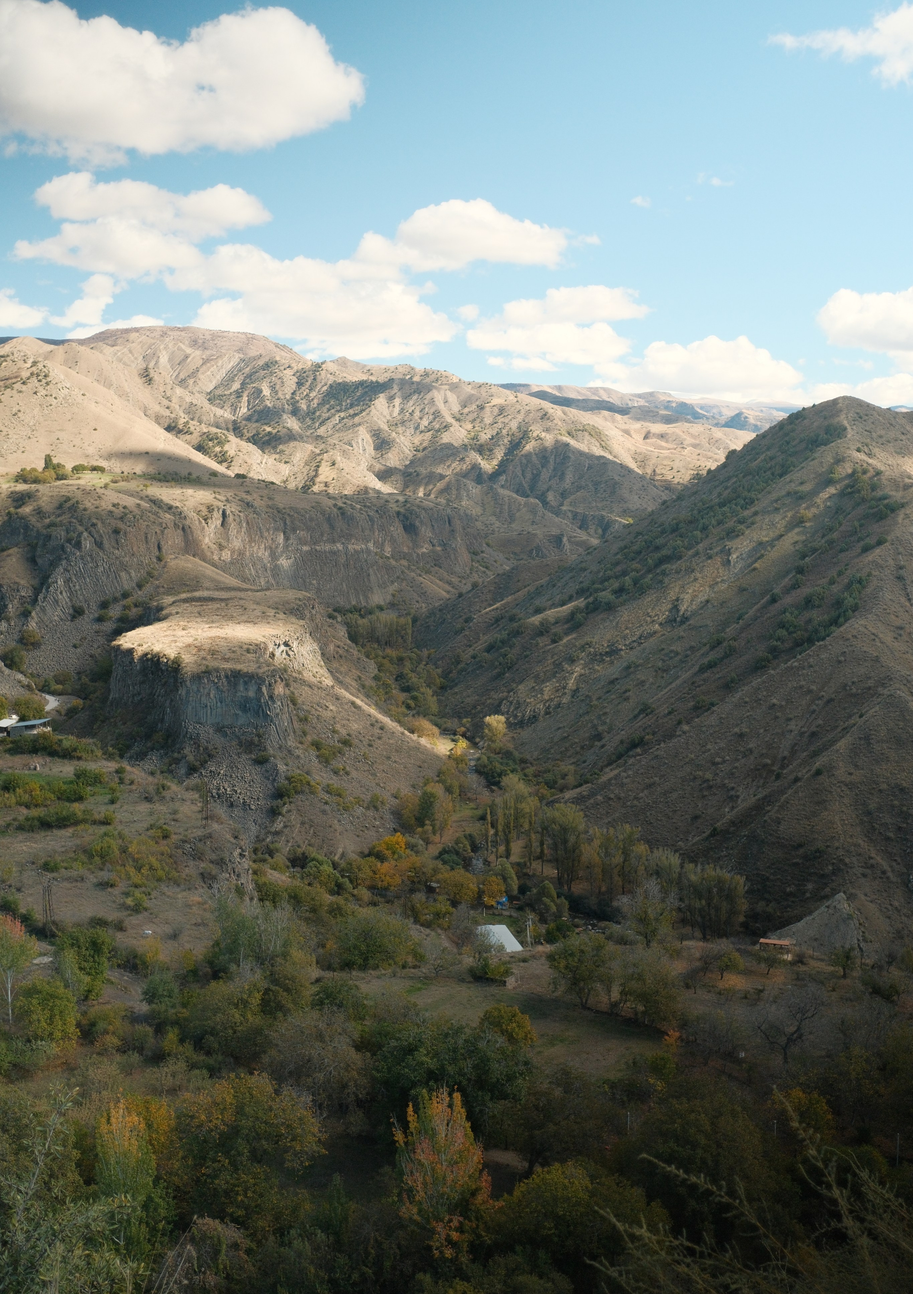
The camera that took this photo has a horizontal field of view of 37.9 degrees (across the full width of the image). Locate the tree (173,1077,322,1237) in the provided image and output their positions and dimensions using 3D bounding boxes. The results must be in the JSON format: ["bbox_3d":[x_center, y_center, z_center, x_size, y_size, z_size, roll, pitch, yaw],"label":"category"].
[{"bbox_3d":[-18.040,44.390,115.670,12.650,14.730,12.010,-1,6,-9],"label":"tree"}]

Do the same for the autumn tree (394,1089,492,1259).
[{"bbox_3d":[-1.270,44.700,112.680,8.330,15.730,8.330,0,6,-1],"label":"autumn tree"}]

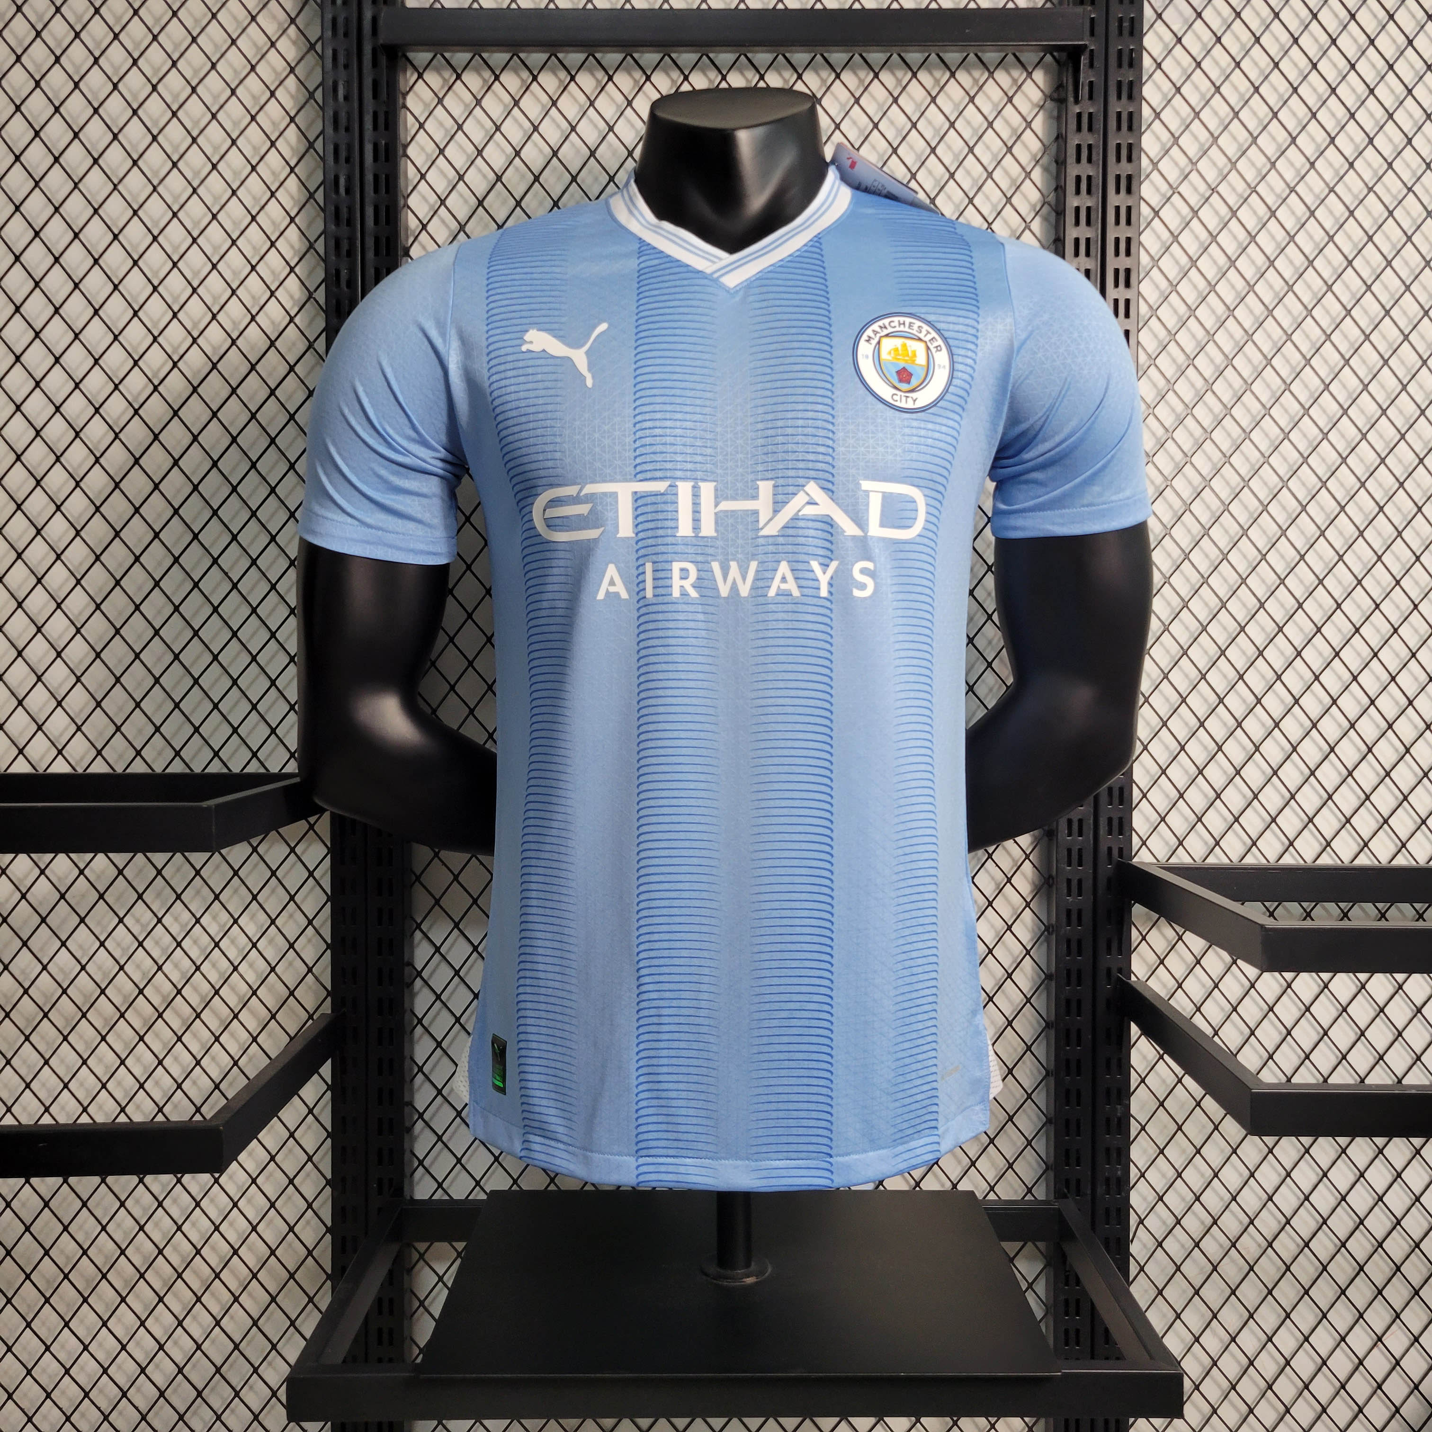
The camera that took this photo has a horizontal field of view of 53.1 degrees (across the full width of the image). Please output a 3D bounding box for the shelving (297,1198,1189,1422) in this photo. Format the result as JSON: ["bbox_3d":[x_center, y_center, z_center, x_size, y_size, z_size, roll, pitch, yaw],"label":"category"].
[{"bbox_3d":[0.013,0.417,1.106,0.594,0.089,0.304,0,3,0],"label":"shelving"}]

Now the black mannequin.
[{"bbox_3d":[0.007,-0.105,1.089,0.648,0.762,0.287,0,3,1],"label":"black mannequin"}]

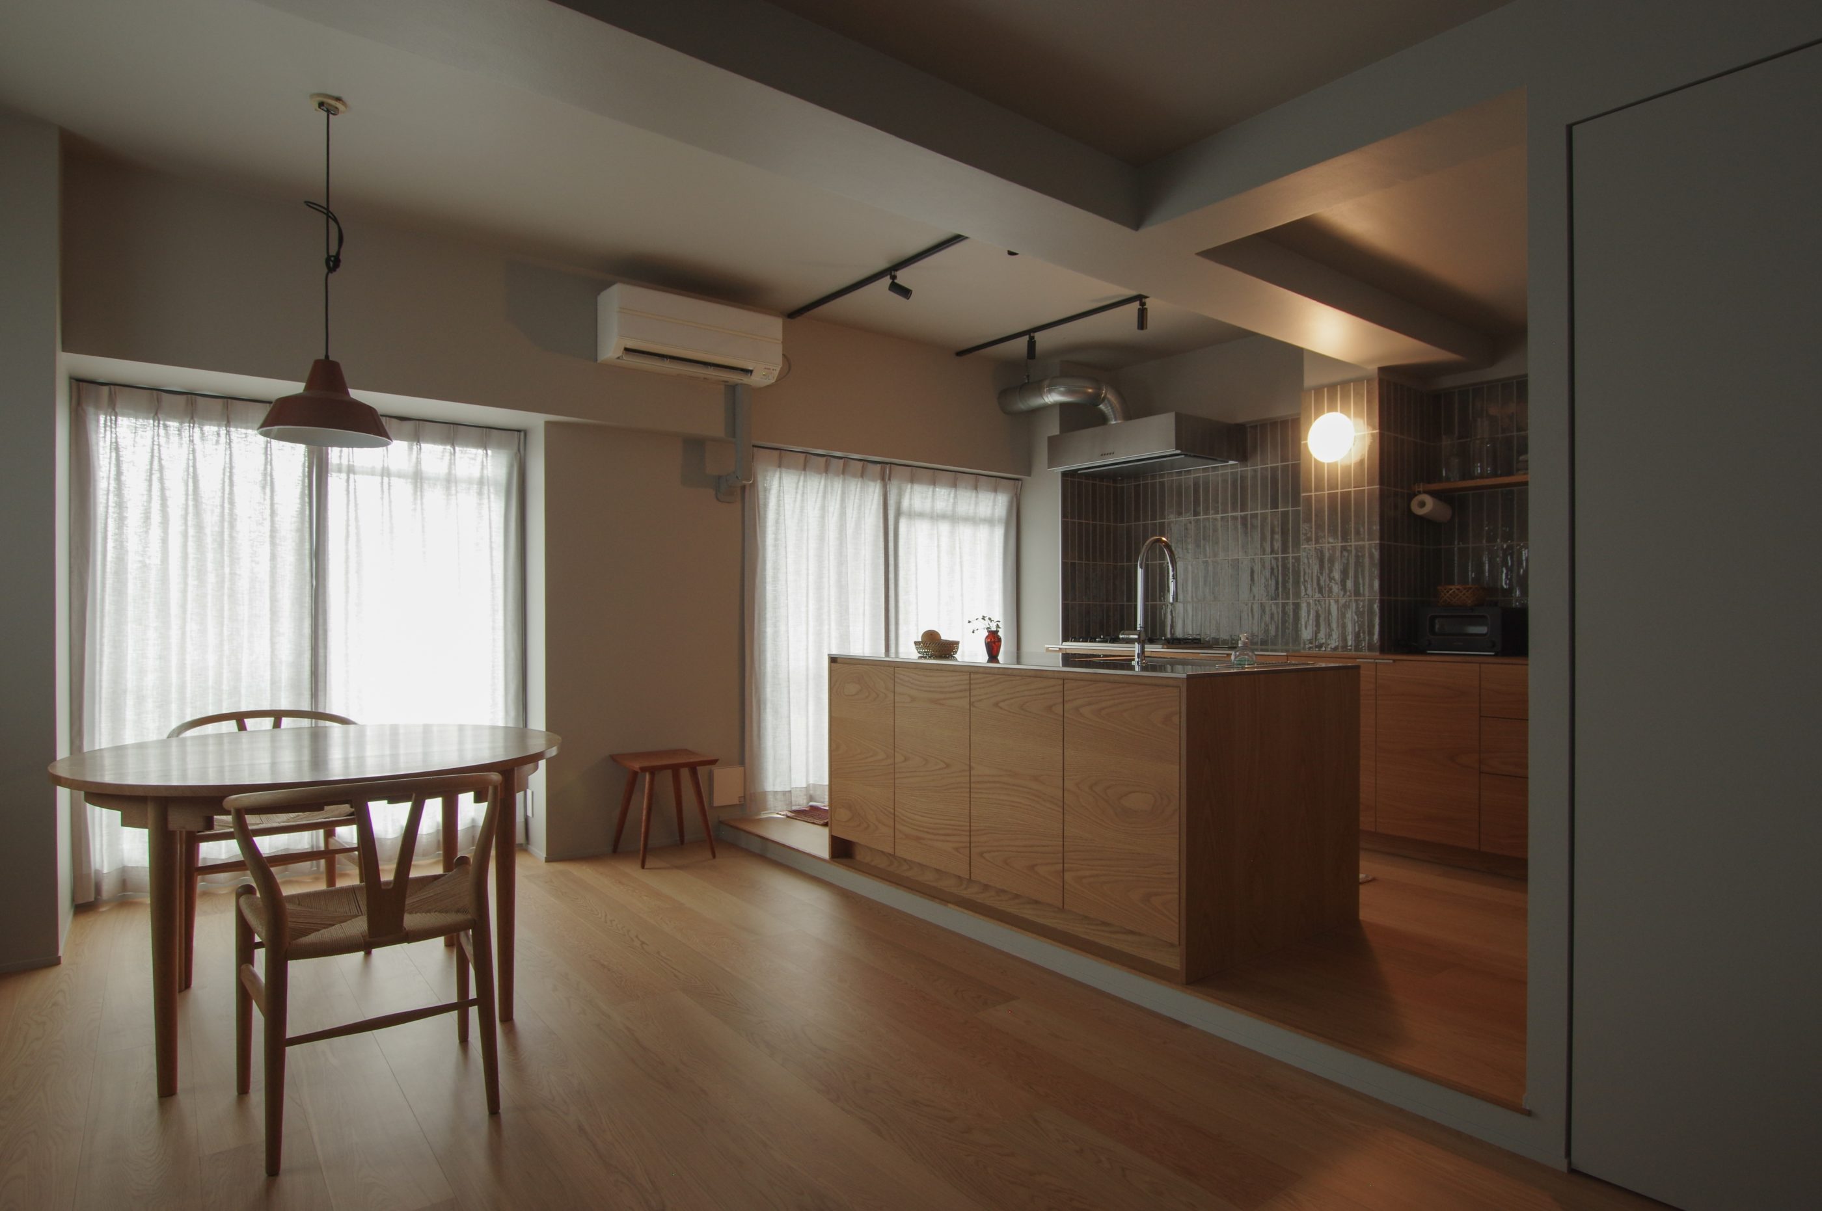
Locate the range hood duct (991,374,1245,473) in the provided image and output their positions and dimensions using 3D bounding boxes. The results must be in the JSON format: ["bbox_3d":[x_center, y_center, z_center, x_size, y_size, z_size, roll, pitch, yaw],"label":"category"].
[{"bbox_3d":[1.204,-1.039,5.519,0.831,0.532,1.141,1,-1,-39],"label":"range hood duct"}]

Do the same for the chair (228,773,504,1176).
[{"bbox_3d":[-1.208,0.743,2.177,0.550,0.765,0.505,0,-1,-35],"label":"chair"}]

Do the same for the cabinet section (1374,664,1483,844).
[{"bbox_3d":[2.352,0.609,4.149,0.560,0.735,0.412,1,-1,-38],"label":"cabinet section"}]

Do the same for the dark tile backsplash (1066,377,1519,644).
[{"bbox_3d":[1.840,-0.403,4.944,0.565,1.235,2.338,1,-1,-39],"label":"dark tile backsplash"}]

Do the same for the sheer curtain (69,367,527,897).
[{"bbox_3d":[-2.466,0.146,4.041,1.620,1.968,0.111,1,-1,-39],"label":"sheer curtain"}]

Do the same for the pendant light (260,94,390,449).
[{"bbox_3d":[-1.740,-0.997,2.871,0.339,1.030,0.339,1,-1,-39],"label":"pendant light"}]

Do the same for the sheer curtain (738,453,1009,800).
[{"bbox_3d":[-0.078,0.123,5.417,1.906,1.853,0.111,1,-1,-39],"label":"sheer curtain"}]

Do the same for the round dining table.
[{"bbox_3d":[-1.625,0.765,2.709,1.200,0.727,1.200,0,-1,0],"label":"round dining table"}]

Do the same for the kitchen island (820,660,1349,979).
[{"bbox_3d":[0.583,0.627,3.626,0.937,0.849,1.760,1,-1,-39],"label":"kitchen island"}]

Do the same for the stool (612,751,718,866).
[{"bbox_3d":[-1.132,0.924,4.410,0.400,0.443,0.400,1,-1,-39],"label":"stool"}]

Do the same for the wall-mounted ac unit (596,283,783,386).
[{"bbox_3d":[-0.986,-1.193,4.346,0.789,0.310,0.250,1,-1,-39],"label":"wall-mounted ac unit"}]

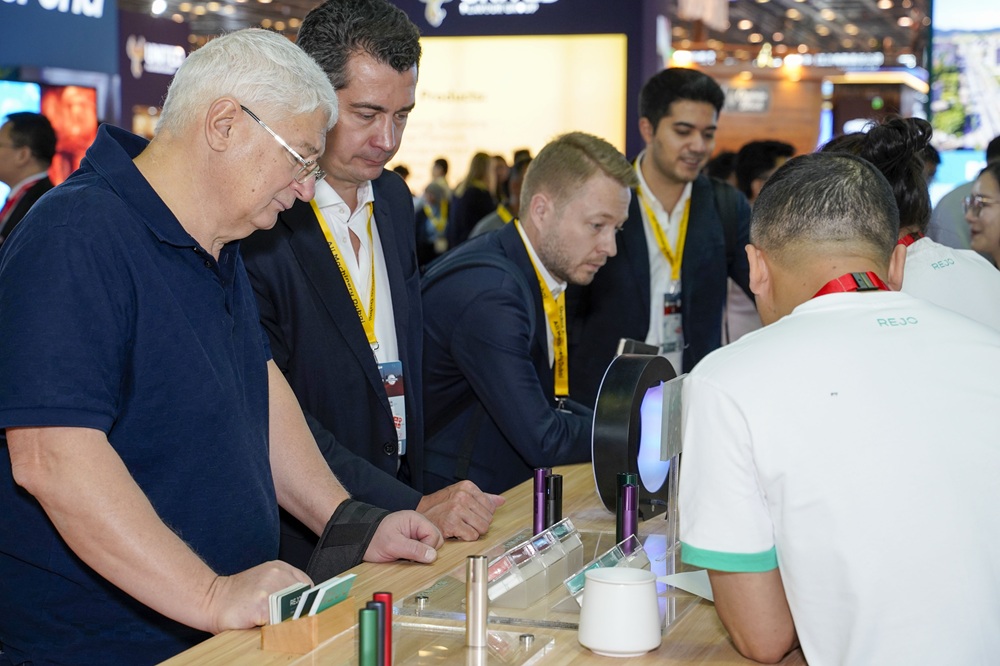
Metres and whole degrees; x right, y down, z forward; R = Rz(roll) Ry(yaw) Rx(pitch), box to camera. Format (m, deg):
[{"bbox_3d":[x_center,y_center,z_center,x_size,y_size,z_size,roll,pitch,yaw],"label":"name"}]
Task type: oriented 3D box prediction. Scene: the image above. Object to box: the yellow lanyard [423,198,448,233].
[{"bbox_3d":[-0.532,-0.993,15.000,0.200,0.330,0.140,1,5,9],"label":"yellow lanyard"}]

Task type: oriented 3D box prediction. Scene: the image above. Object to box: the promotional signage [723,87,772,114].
[{"bbox_3d":[3.085,-2.898,22.500,0.610,0.370,0.050,1,5,6],"label":"promotional signage"}]

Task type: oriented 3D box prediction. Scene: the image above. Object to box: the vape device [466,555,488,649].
[{"bbox_3d":[-0.022,0.265,1.786,0.021,0.088,0.021,0,5,-6],"label":"vape device"}]

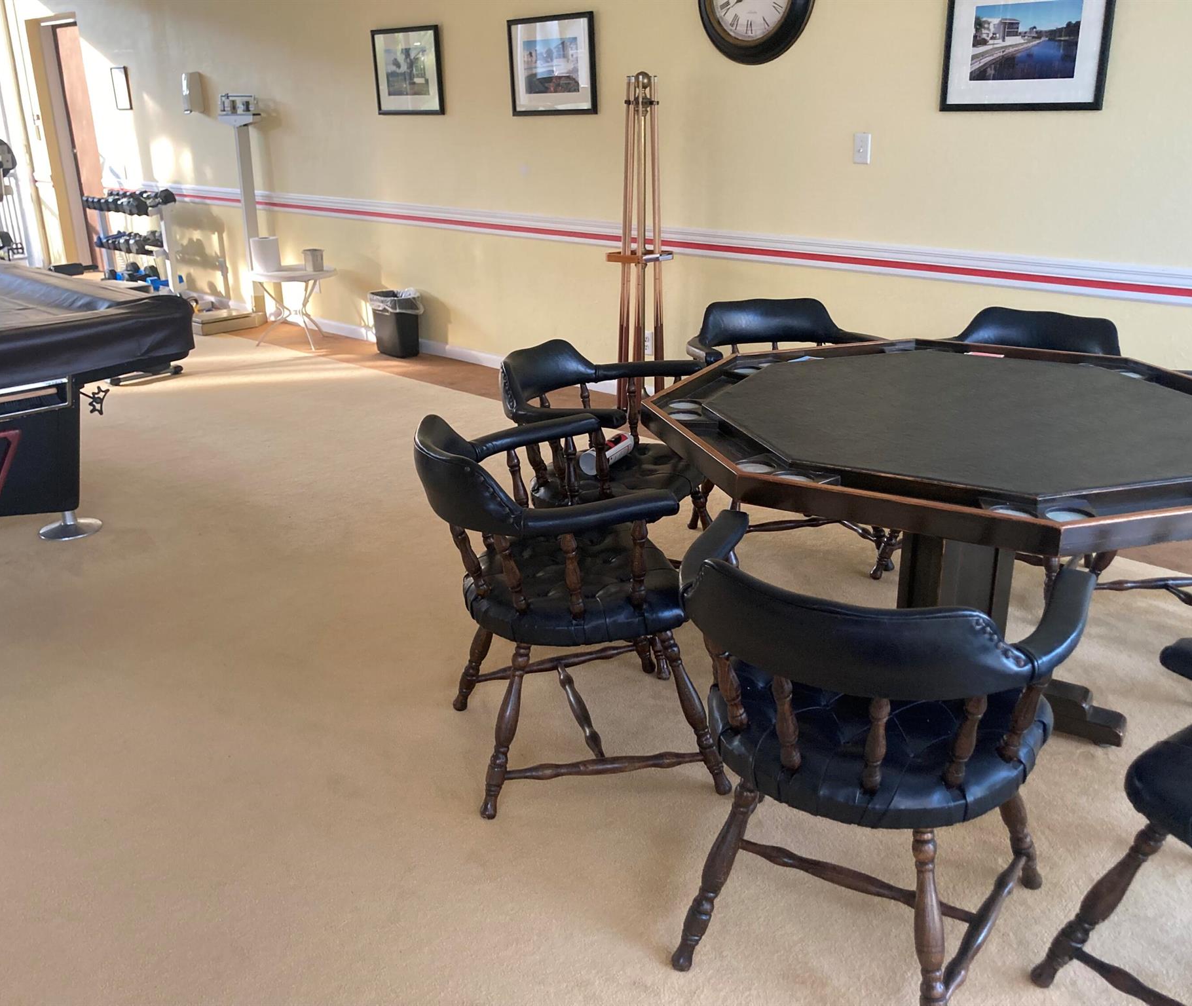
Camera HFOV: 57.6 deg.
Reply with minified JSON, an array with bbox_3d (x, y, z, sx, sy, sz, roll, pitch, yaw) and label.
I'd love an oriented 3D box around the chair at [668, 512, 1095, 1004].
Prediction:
[{"bbox_3d":[0.438,0.394,1.796,0.625,0.766,0.590,10,23,27],"label":"chair"}]

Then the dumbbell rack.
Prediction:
[{"bbox_3d":[-3.435,-1.907,8.091,1.130,0.830,0.370,18,27,41],"label":"dumbbell rack"}]

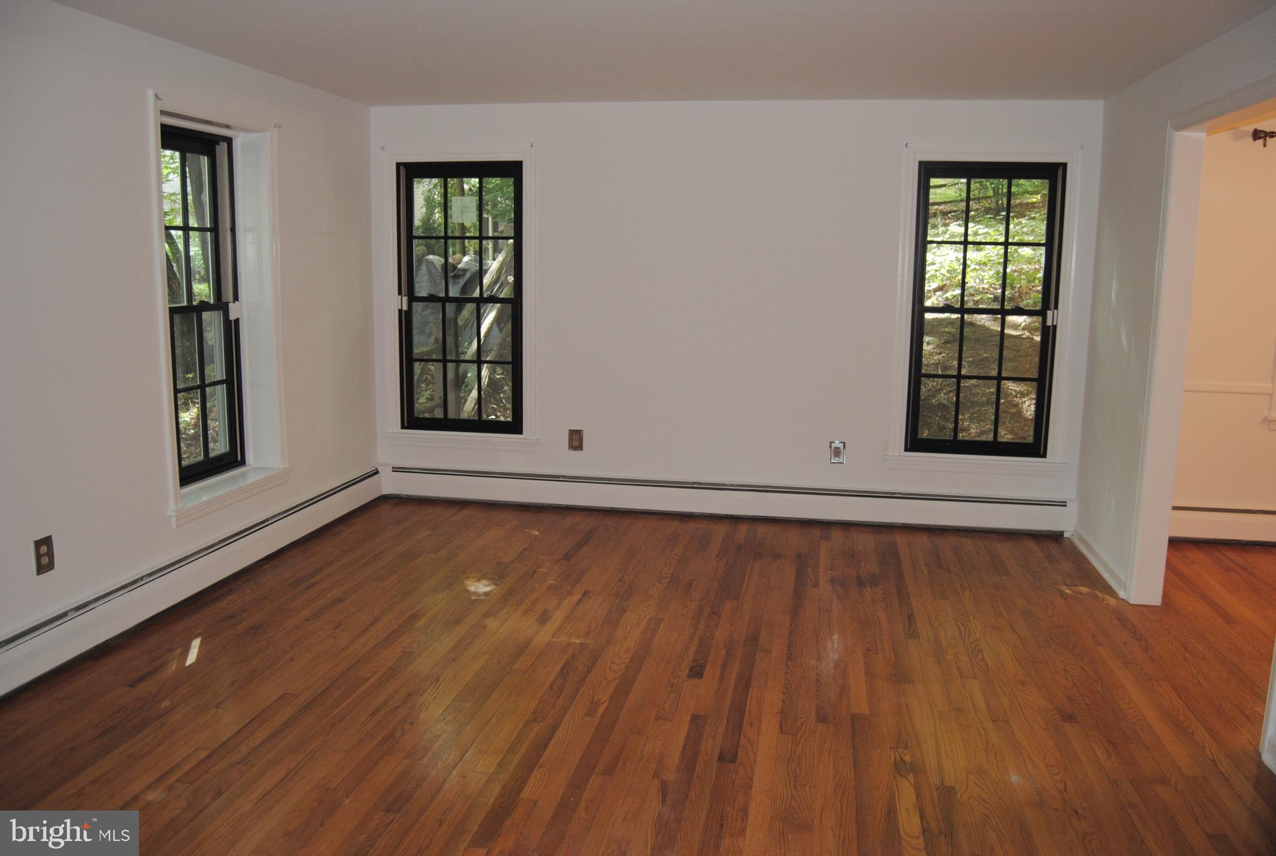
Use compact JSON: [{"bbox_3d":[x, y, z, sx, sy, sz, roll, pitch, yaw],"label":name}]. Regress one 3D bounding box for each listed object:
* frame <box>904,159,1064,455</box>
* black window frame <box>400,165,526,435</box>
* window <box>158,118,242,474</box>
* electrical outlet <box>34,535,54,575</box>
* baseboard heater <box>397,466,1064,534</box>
[{"bbox_3d":[1.898,-0.641,5.272,0.774,1.605,0.090,2,10,10],"label":"frame"},{"bbox_3d":[-1.058,-0.777,5.787,0.789,1.613,0.090,2,10,10],"label":"black window frame"},{"bbox_3d":[-2.077,-0.543,4.355,0.090,1.614,0.780,2,10,10],"label":"window"},{"bbox_3d":[-2.063,0.445,3.341,0.010,0.124,0.081,2,10,10],"label":"electrical outlet"},{"bbox_3d":[0.391,0.418,5.632,4.073,0.198,0.070,2,10,10],"label":"baseboard heater"}]

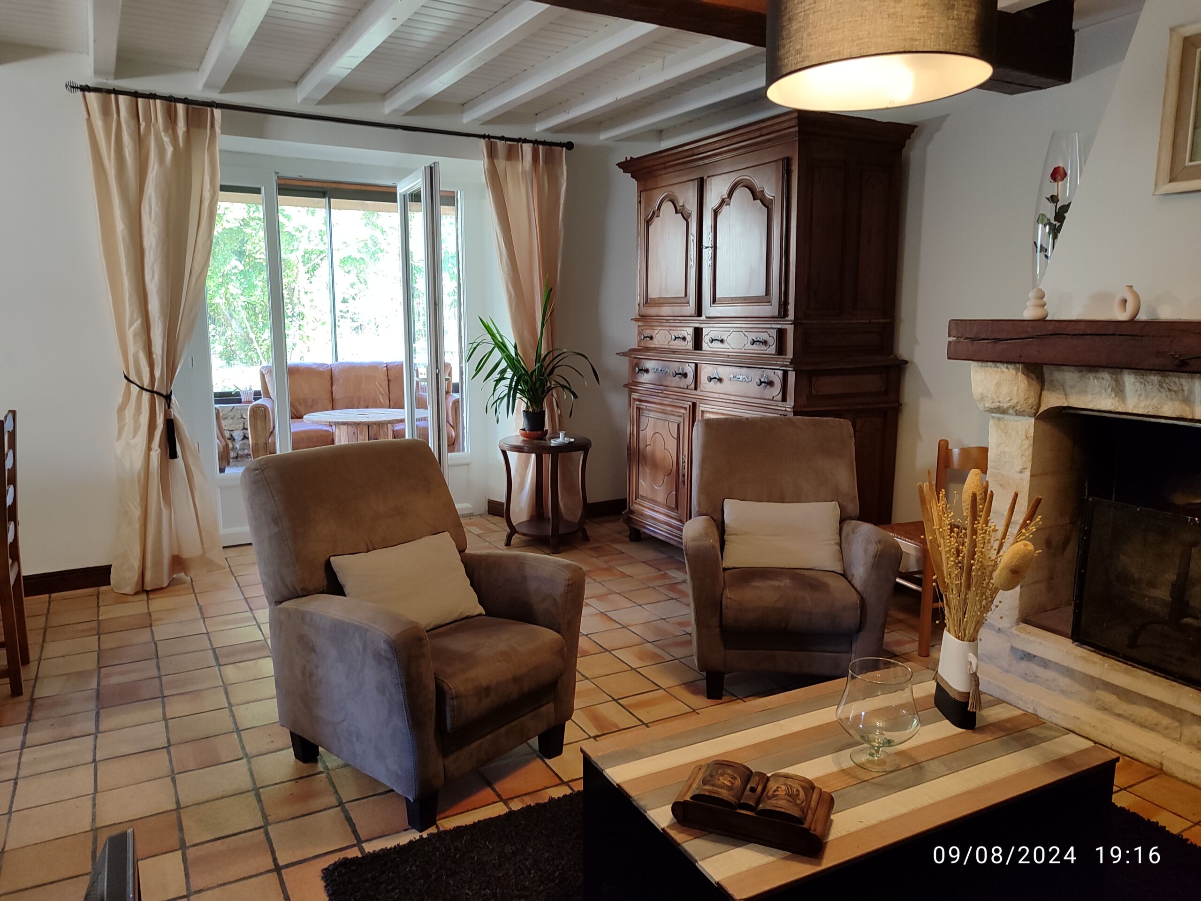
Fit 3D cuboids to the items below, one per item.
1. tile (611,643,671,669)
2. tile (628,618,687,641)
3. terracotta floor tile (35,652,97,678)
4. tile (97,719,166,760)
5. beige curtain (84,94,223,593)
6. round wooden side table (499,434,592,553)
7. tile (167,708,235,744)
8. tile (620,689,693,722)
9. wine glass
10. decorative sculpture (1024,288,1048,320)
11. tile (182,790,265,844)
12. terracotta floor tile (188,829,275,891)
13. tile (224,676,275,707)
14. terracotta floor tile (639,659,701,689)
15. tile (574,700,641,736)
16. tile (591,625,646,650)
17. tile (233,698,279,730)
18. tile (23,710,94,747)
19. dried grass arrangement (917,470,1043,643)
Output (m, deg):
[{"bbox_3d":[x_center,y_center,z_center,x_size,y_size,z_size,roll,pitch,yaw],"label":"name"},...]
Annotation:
[{"bbox_3d":[0.175,0.854,3.587,0.198,0.015,0.198,-5,10,-29],"label":"tile"},{"bbox_3d":[0.255,0.813,3.881,0.200,0.018,0.200,-5,11,-29],"label":"tile"},{"bbox_3d":[-2.179,0.884,3.559,0.200,0.015,0.200,-5,11,-29],"label":"terracotta floor tile"},{"bbox_3d":[-1.520,0.949,2.823,0.196,0.014,0.196,-5,10,-29],"label":"tile"},{"bbox_3d":[-2.145,-0.489,4.288,0.630,2.360,0.190,-5,10,-29],"label":"beige curtain"},{"bbox_3d":[-0.332,0.259,5.378,0.568,0.649,0.568,0,9,0],"label":"round wooden side table"},{"bbox_3d":[-1.369,0.954,2.981,0.200,0.018,0.200,-5,11,-29],"label":"tile"},{"bbox_3d":[0.195,0.932,3.151,0.200,0.018,0.200,-5,11,-29],"label":"tile"},{"bbox_3d":[0.626,0.597,1.956,0.181,0.214,0.181,0,9,0],"label":"wine glass"},{"bbox_3d":[1.518,-0.509,3.019,0.085,0.113,0.085,-5,10,-29],"label":"decorative sculpture"},{"bbox_3d":[-1.056,1.031,2.424,0.198,0.015,0.198,-5,10,-29],"label":"tile"},{"bbox_3d":[-0.941,1.046,2.218,0.196,0.014,0.196,-5,10,-29],"label":"terracotta floor tile"},{"bbox_3d":[-1.262,0.891,3.202,0.196,0.014,0.196,-5,10,-29],"label":"tile"},{"bbox_3d":[0.284,0.908,3.504,0.200,0.015,0.200,-5,11,-29],"label":"terracotta floor tile"},{"bbox_3d":[0.016,0.970,3.119,0.200,0.015,0.200,-5,11,-29],"label":"tile"},{"bbox_3d":[0.079,0.848,3.864,0.200,0.015,0.200,-5,11,-29],"label":"tile"},{"bbox_3d":[-1.188,0.939,3.080,0.200,0.018,0.200,-5,11,-29],"label":"tile"},{"bbox_3d":[-1.873,0.975,3.019,0.200,0.015,0.200,-5,11,-29],"label":"tile"},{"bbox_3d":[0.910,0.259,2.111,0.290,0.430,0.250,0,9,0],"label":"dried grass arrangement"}]

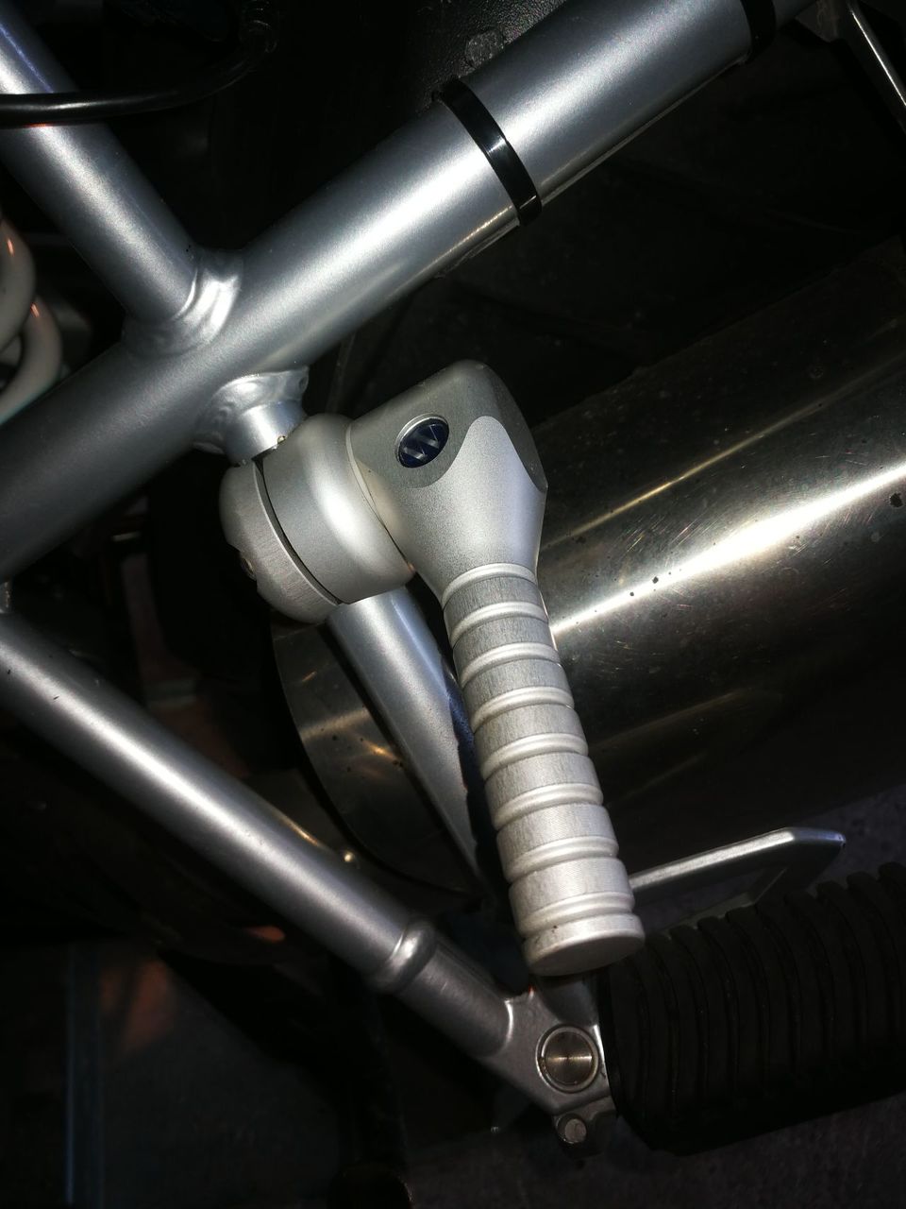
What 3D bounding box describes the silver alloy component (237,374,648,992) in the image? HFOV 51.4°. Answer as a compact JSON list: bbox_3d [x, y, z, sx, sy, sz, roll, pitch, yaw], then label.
[{"bbox_3d":[-0.007,0.016,0.227,0.083,0.043,0.146,-22,59,14],"label":"silver alloy component"}]

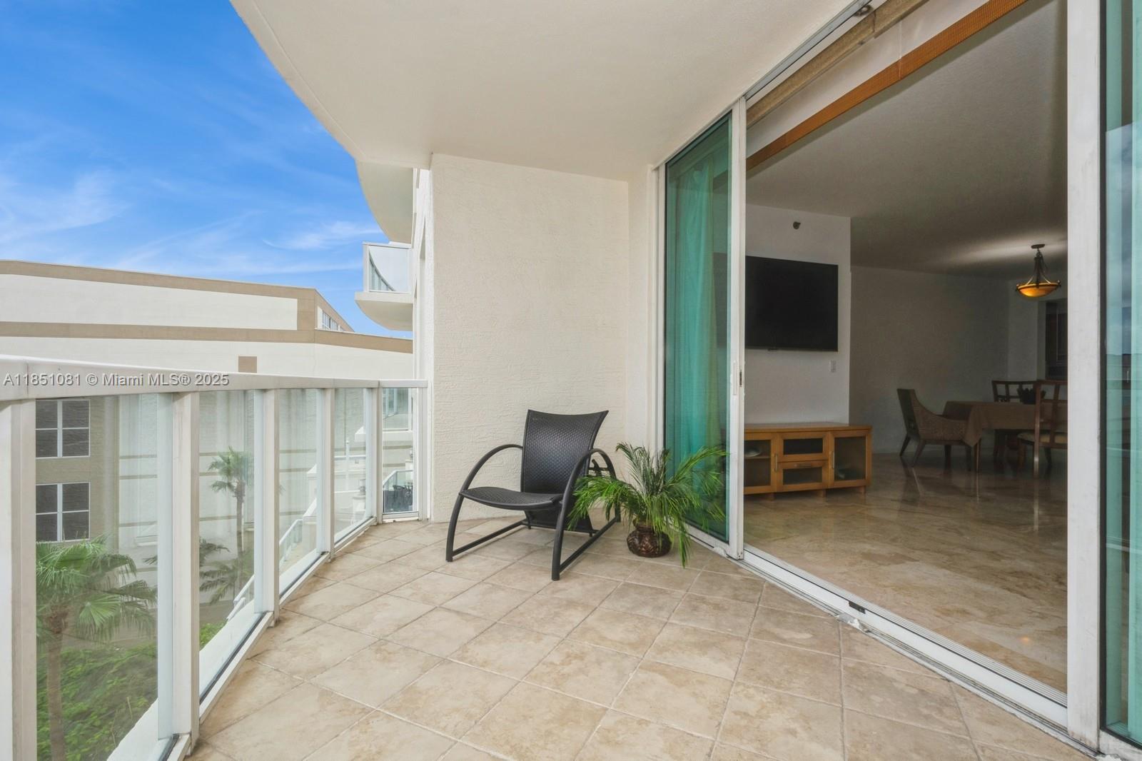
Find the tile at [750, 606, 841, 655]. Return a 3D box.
[{"bbox_3d":[0.935,1.040,1.978,0.309,0.015,0.306,0,0,27],"label":"tile"}]

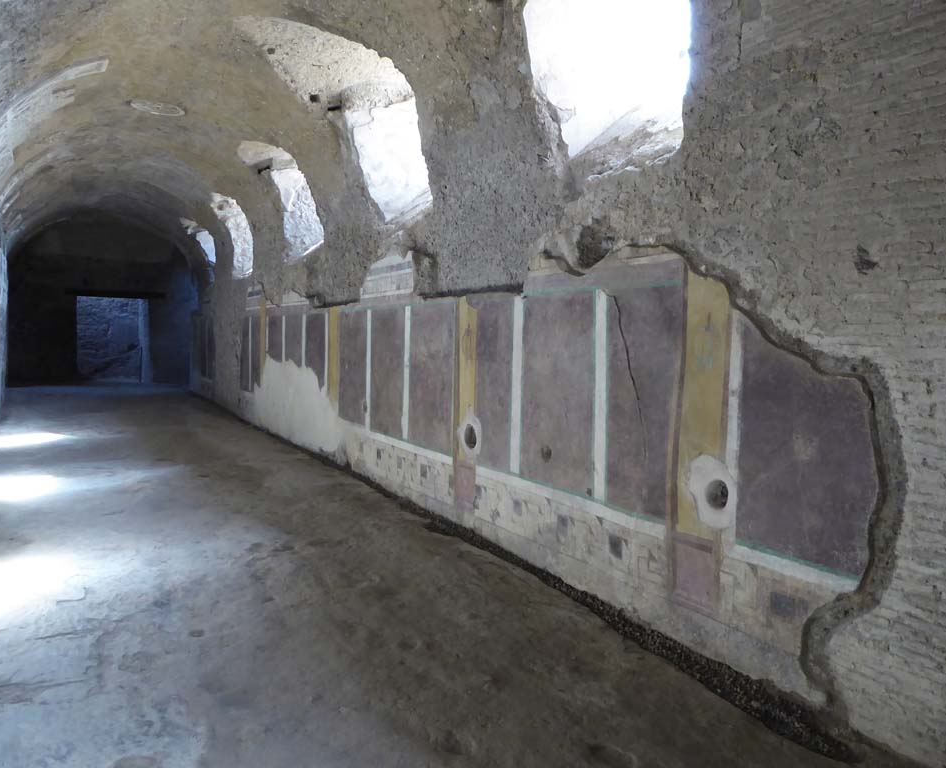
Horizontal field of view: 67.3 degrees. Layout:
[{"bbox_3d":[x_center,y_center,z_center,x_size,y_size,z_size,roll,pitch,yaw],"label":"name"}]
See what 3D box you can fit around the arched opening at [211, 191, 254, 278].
[{"bbox_3d":[-3.776,-2.372,11.282,0.740,1.180,1.470,0,3,-30],"label":"arched opening"}]

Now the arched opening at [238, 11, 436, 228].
[{"bbox_3d":[-1.093,-2.206,6.067,1.370,1.520,1.590,0,3,-30],"label":"arched opening"}]

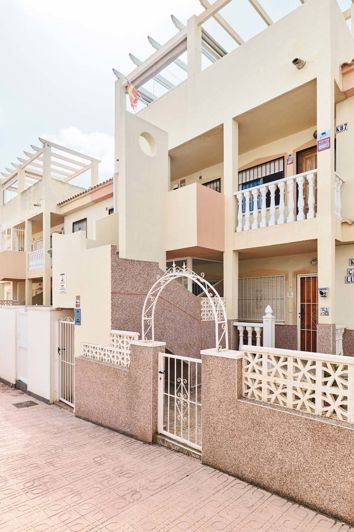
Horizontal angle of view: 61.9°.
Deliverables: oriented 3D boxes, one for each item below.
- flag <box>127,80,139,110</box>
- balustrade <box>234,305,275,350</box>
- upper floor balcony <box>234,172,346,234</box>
[{"bbox_3d":[-1.310,-4.980,8.650,0.200,0.820,0.350,3,-5,-44],"label":"flag"},{"bbox_3d":[1.620,1.360,6.190,0.200,1.100,0.900,3,-5,-44],"label":"balustrade"},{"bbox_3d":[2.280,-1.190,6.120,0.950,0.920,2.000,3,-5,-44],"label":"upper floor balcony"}]

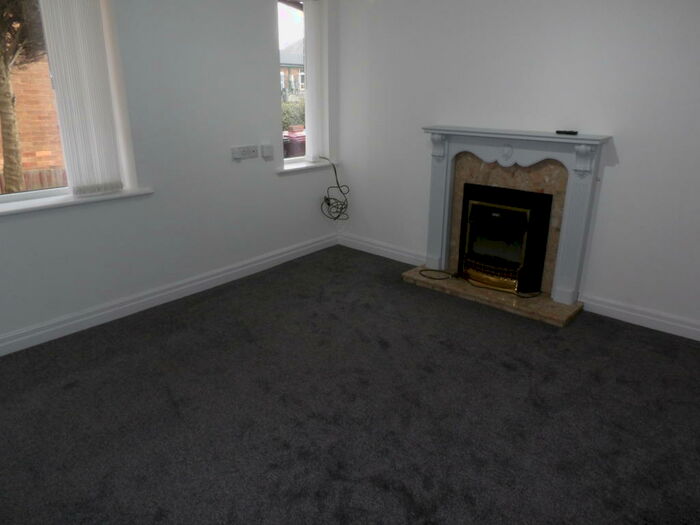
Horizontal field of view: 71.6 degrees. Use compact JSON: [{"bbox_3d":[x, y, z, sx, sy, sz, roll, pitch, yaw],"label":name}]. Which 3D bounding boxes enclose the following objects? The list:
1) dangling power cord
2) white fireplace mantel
[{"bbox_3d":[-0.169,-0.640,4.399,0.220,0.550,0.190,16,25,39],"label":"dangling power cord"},{"bbox_3d":[1.052,-0.354,3.426,1.224,1.088,0.196,16,25,39],"label":"white fireplace mantel"}]

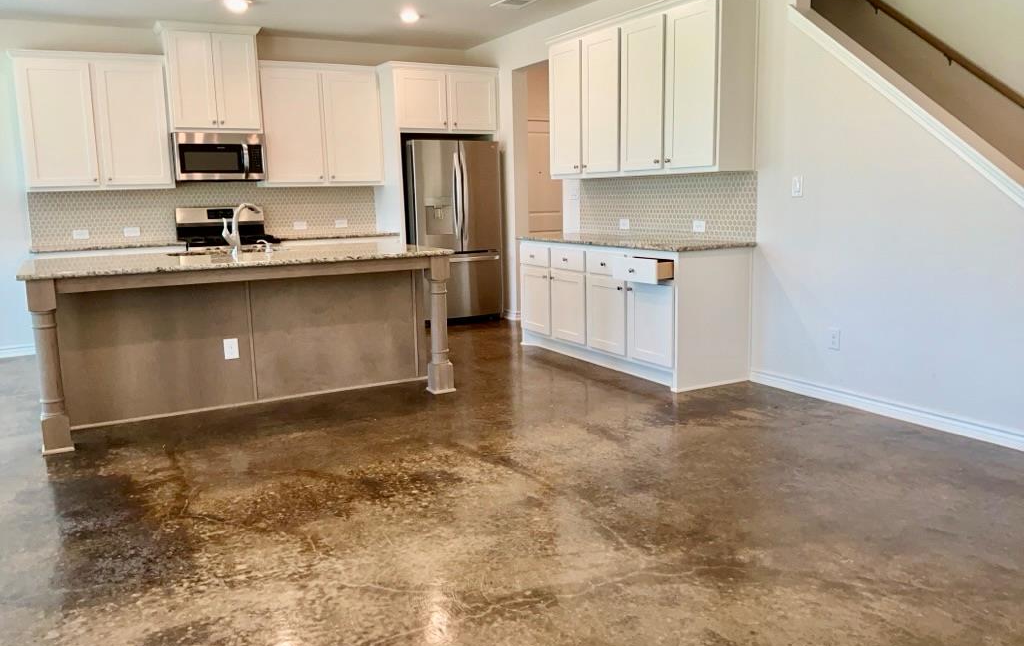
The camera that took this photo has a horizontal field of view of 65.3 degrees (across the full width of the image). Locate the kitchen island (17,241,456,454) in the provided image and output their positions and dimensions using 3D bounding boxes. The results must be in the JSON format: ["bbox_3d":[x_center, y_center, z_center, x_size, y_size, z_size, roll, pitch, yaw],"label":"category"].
[{"bbox_3d":[-1.648,0.041,4.979,2.325,0.915,1.175,-6,10,-29],"label":"kitchen island"}]

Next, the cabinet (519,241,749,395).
[{"bbox_3d":[0.790,-0.158,5.882,0.685,0.903,1.989,-6,10,-28],"label":"cabinet"}]

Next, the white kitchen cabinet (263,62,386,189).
[{"bbox_3d":[-1.836,-1.850,7.585,1.130,1.097,0.347,-6,10,-28],"label":"white kitchen cabinet"}]

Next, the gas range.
[{"bbox_3d":[-2.556,-0.444,7.274,0.761,1.194,0.696,-6,10,-29],"label":"gas range"}]

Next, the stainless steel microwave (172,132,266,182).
[{"bbox_3d":[-2.657,-1.488,7.220,0.751,0.408,0.428,-6,10,-29],"label":"stainless steel microwave"}]

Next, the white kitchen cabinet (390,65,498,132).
[{"bbox_3d":[-0.772,-2.174,7.930,1.083,0.640,0.695,-6,10,-28],"label":"white kitchen cabinet"}]

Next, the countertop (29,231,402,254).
[{"bbox_3d":[-2.556,-0.719,7.177,3.019,0.036,0.645,-6,10,-28],"label":"countertop"}]

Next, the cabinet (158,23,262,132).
[{"bbox_3d":[-2.673,-2.136,7.105,0.827,0.907,0.446,-6,10,-29],"label":"cabinet"}]

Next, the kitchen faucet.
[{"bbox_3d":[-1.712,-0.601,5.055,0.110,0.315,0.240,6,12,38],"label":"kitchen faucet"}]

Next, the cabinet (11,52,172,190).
[{"bbox_3d":[-3.485,-1.662,6.693,1.123,1.092,0.347,-6,10,-28],"label":"cabinet"}]

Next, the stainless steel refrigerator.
[{"bbox_3d":[-0.680,-0.901,8.031,0.889,1.764,0.834,-6,10,-28],"label":"stainless steel refrigerator"}]

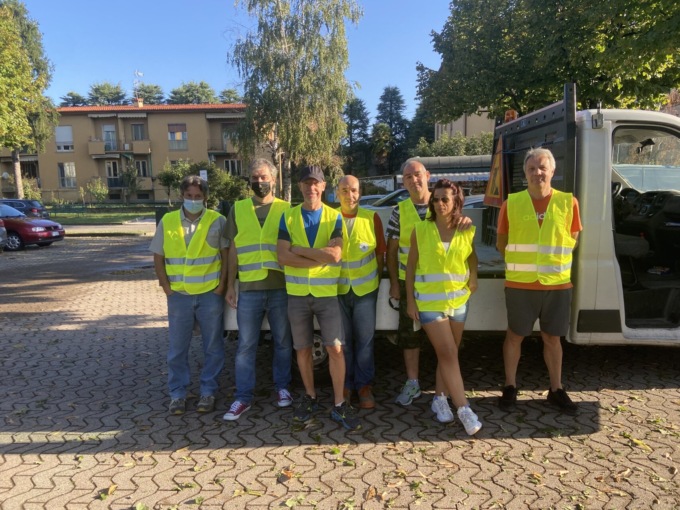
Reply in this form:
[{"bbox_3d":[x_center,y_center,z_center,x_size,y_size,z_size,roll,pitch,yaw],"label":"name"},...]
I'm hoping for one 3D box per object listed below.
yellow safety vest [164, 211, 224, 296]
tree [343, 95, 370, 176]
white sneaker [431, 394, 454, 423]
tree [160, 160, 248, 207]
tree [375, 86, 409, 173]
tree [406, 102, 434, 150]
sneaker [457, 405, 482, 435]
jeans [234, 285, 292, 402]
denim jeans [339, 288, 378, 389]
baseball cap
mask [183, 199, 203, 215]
[{"bbox_3d":[-1.054,-0.025,3.648,0.400,0.590,0.260,-2,7,-2],"label":"yellow safety vest"},{"bbox_3d":[1.760,-11.515,58.000,4.000,11.800,4.000,-1,7,0],"label":"tree"},{"bbox_3d":[0.729,1.070,3.630,0.103,0.115,0.270,-1,7,-6],"label":"white sneaker"},{"bbox_3d":[-8.756,-4.620,33.000,5.200,2.900,4.200,-1,7,0],"label":"tree"},{"bbox_3d":[5.849,-12.073,58.000,4.300,12.800,4.300,-1,7,0],"label":"tree"},{"bbox_3d":[8.937,-11.061,56.000,4.200,11.200,4.200,-1,7,0],"label":"tree"},{"bbox_3d":[0.853,1.057,3.372,0.105,0.120,0.270,-2,7,-7],"label":"sneaker"},{"bbox_3d":[-0.549,0.621,3.665,0.400,0.860,0.300,-2,7,-3],"label":"jeans"},{"bbox_3d":[0.128,0.587,3.724,0.330,0.780,0.250,-1,7,7],"label":"denim jeans"},{"bbox_3d":[-0.200,-0.558,3.580,0.185,0.135,0.265,-1,7,-2],"label":"baseball cap"},{"bbox_3d":[-1.007,-0.333,3.511,0.150,0.110,0.090,-3,7,-10],"label":"mask"}]

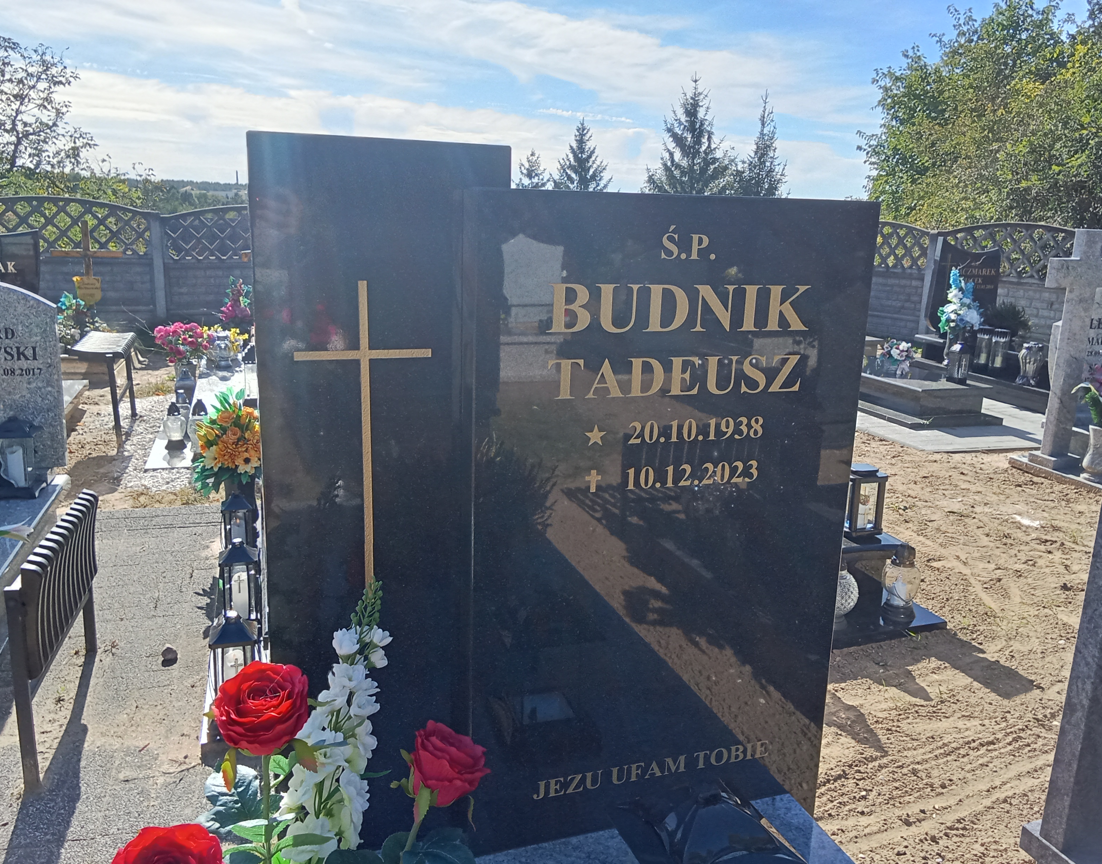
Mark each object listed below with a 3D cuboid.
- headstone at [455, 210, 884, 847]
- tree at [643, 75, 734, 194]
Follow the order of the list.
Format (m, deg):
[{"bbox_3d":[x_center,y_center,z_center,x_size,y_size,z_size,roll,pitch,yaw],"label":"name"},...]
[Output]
[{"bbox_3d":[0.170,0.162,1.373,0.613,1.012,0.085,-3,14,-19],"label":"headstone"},{"bbox_3d":[4.657,-8.971,30.666,3.500,6.041,3.500,-3,14,-18],"label":"tree"}]

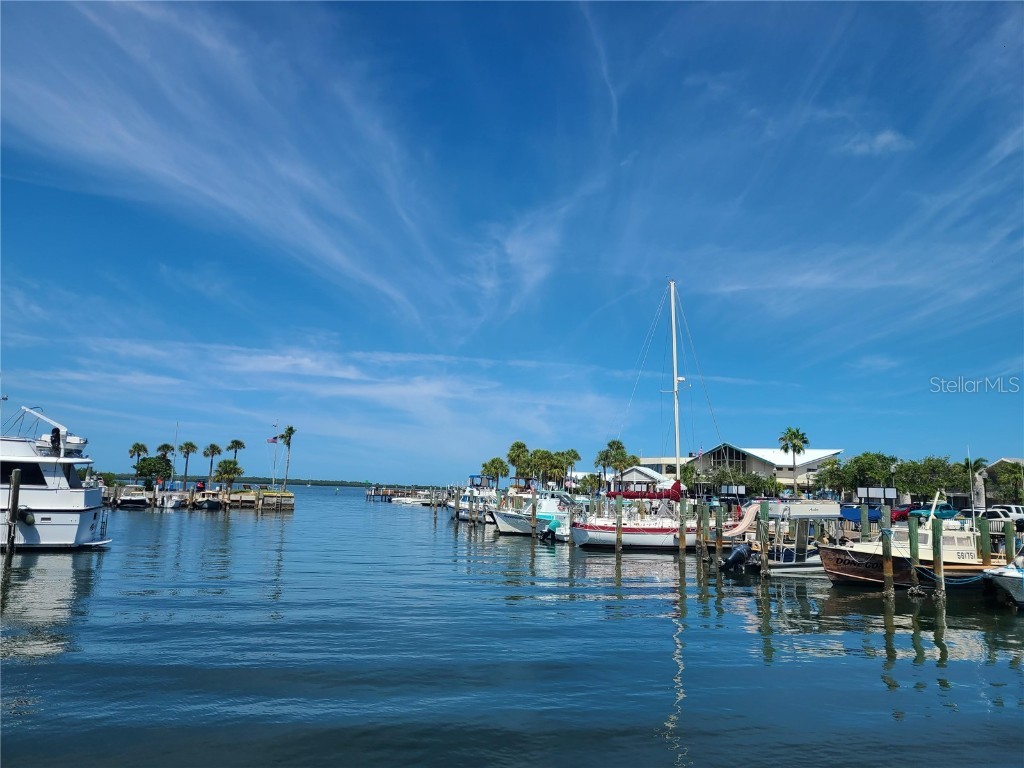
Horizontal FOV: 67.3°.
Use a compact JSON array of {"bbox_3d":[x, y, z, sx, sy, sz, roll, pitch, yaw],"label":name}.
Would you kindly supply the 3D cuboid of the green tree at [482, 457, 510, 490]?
[{"bbox_3d":[-2.116,12.426,99.603,3.400,5.793,3.400,2,-8,0],"label":"green tree"}]

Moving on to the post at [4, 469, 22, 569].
[{"bbox_3d":[-18.439,4.796,28.449,0.340,3.250,0.340,1,-8,0],"label":"post"}]

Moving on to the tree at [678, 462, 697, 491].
[{"bbox_3d":[19.318,11.224,84.639,2.200,5.259,2.200,2,-8,0],"label":"tree"}]

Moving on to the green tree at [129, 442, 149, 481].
[{"bbox_3d":[-48.505,10.672,99.594,2.500,5.922,2.500,2,-8,0],"label":"green tree"}]

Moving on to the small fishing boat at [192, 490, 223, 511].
[{"bbox_3d":[-35.962,13.936,91.484,2.600,2.500,7.000,4,-8,-16],"label":"small fishing boat"}]

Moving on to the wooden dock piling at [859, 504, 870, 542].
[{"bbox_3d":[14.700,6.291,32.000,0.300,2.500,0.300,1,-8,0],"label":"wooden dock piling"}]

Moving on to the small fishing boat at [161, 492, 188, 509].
[{"bbox_3d":[-39.841,14.092,91.208,2.100,1.600,5.200,2,-8,-4],"label":"small fishing boat"}]

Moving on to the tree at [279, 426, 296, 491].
[{"bbox_3d":[-25.249,8.407,86.500,2.100,7.500,2.100,1,-8,0],"label":"tree"}]

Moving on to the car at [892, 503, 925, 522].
[{"bbox_3d":[33.078,10.714,64.000,4.400,1.500,1.800,5,-9,-25],"label":"car"}]

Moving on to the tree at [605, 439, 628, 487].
[{"bbox_3d":[11.727,10.190,86.253,2.600,7.930,2.600,1,-8,0],"label":"tree"}]

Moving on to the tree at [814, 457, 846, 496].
[{"bbox_3d":[33.565,10.884,81.132,3.800,6.140,3.800,1,-8,0],"label":"tree"}]

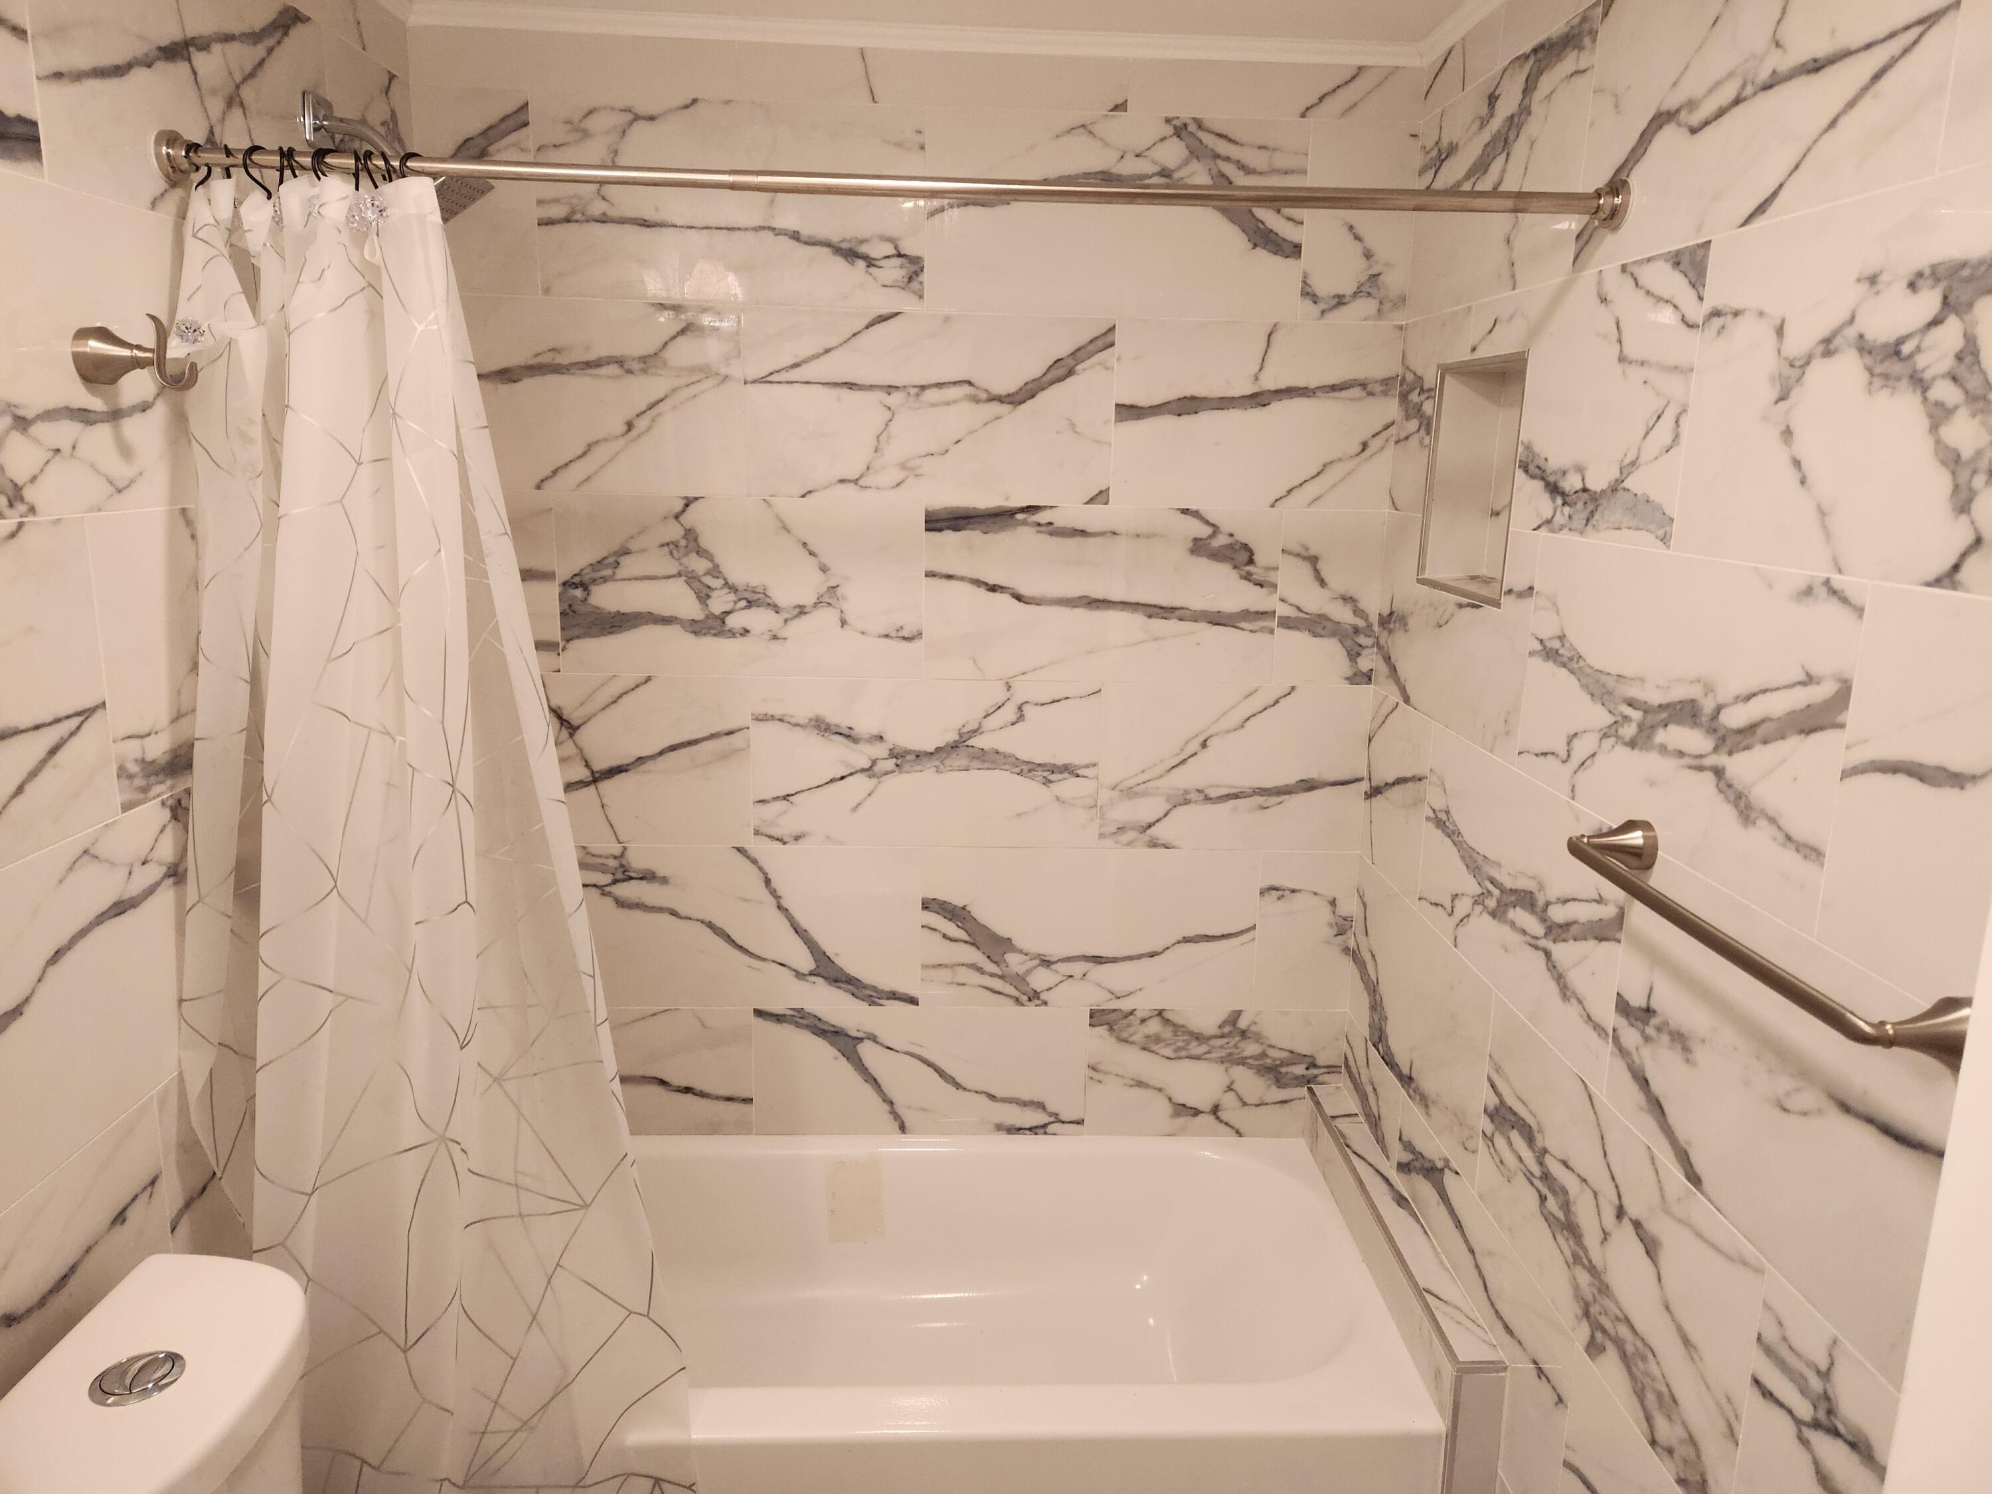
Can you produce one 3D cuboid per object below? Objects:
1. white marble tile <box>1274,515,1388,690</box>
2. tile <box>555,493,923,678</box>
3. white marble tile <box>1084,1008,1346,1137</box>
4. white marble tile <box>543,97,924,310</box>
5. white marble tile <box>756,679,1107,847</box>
[{"bbox_3d":[0.579,-0.257,2.287,0.174,0.302,0.012,1,13,-3],"label":"white marble tile"},{"bbox_3d":[-0.426,-0.267,2.219,0.604,0.299,0.010,1,13,-2],"label":"tile"},{"bbox_3d":[0.409,0.609,2.485,0.477,0.254,0.012,1,13,-3],"label":"white marble tile"},{"bbox_3d":[-0.419,-0.865,2.110,0.611,0.302,0.012,1,13,-3],"label":"white marble tile"},{"bbox_3d":[-0.121,0.032,2.329,0.611,0.302,0.012,1,13,-3],"label":"white marble tile"}]

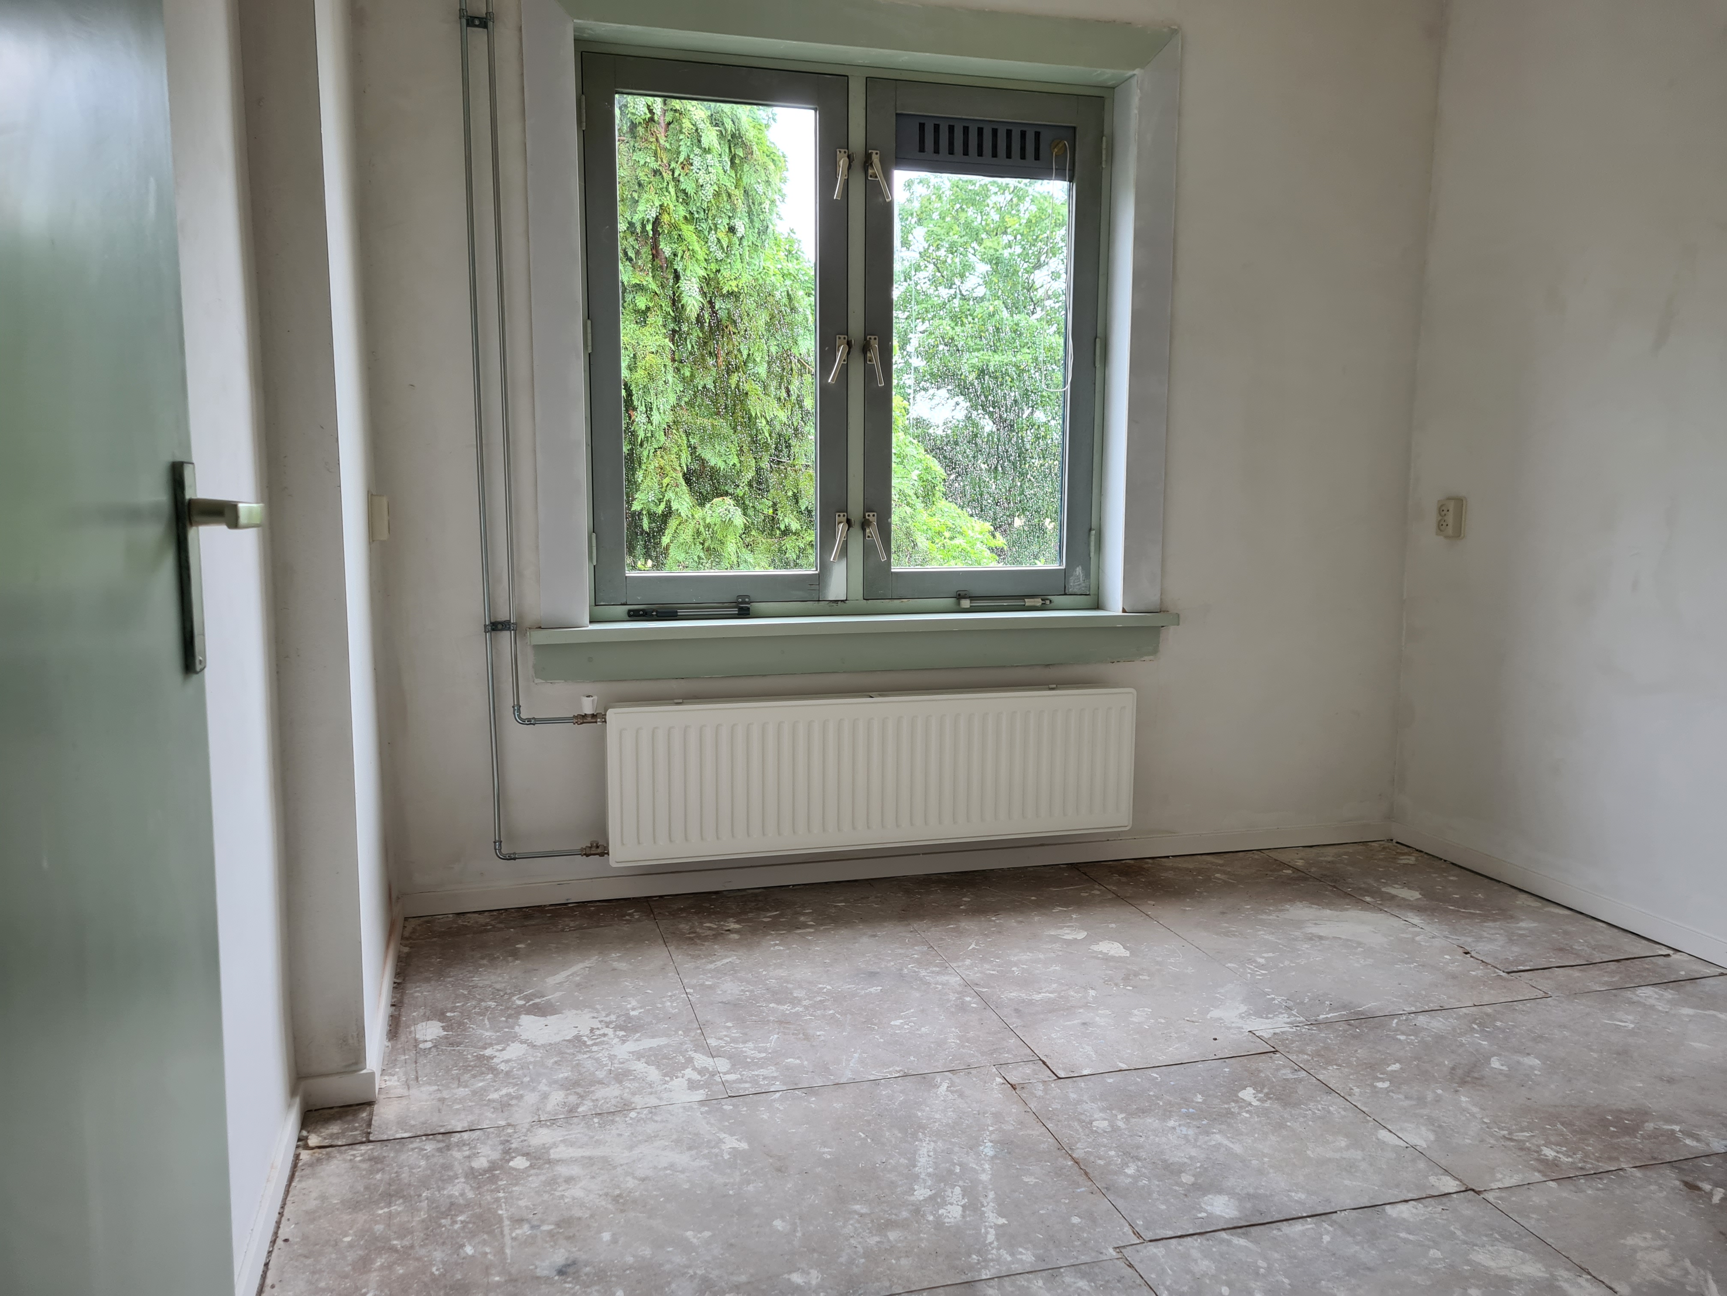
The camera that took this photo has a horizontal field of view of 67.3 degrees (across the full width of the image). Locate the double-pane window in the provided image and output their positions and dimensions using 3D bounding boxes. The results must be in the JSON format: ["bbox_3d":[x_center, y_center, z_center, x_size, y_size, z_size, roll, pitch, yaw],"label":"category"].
[{"bbox_3d":[-0.030,-0.800,3.495,1.398,1.394,0.080,-2,8,-15],"label":"double-pane window"}]

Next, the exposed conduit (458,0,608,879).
[{"bbox_3d":[-0.785,-0.478,3.123,0.285,2.018,0.063,-2,8,-15],"label":"exposed conduit"}]

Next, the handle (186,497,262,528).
[{"bbox_3d":[-0.528,-0.109,1.057,0.054,0.022,0.116,-2,8,-15],"label":"handle"}]

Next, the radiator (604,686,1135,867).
[{"bbox_3d":[0.047,0.320,3.420,1.417,0.399,0.095,-2,8,-15],"label":"radiator"}]

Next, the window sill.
[{"bbox_3d":[0.009,-0.013,3.481,1.758,0.135,0.185,-2,8,-15],"label":"window sill"}]

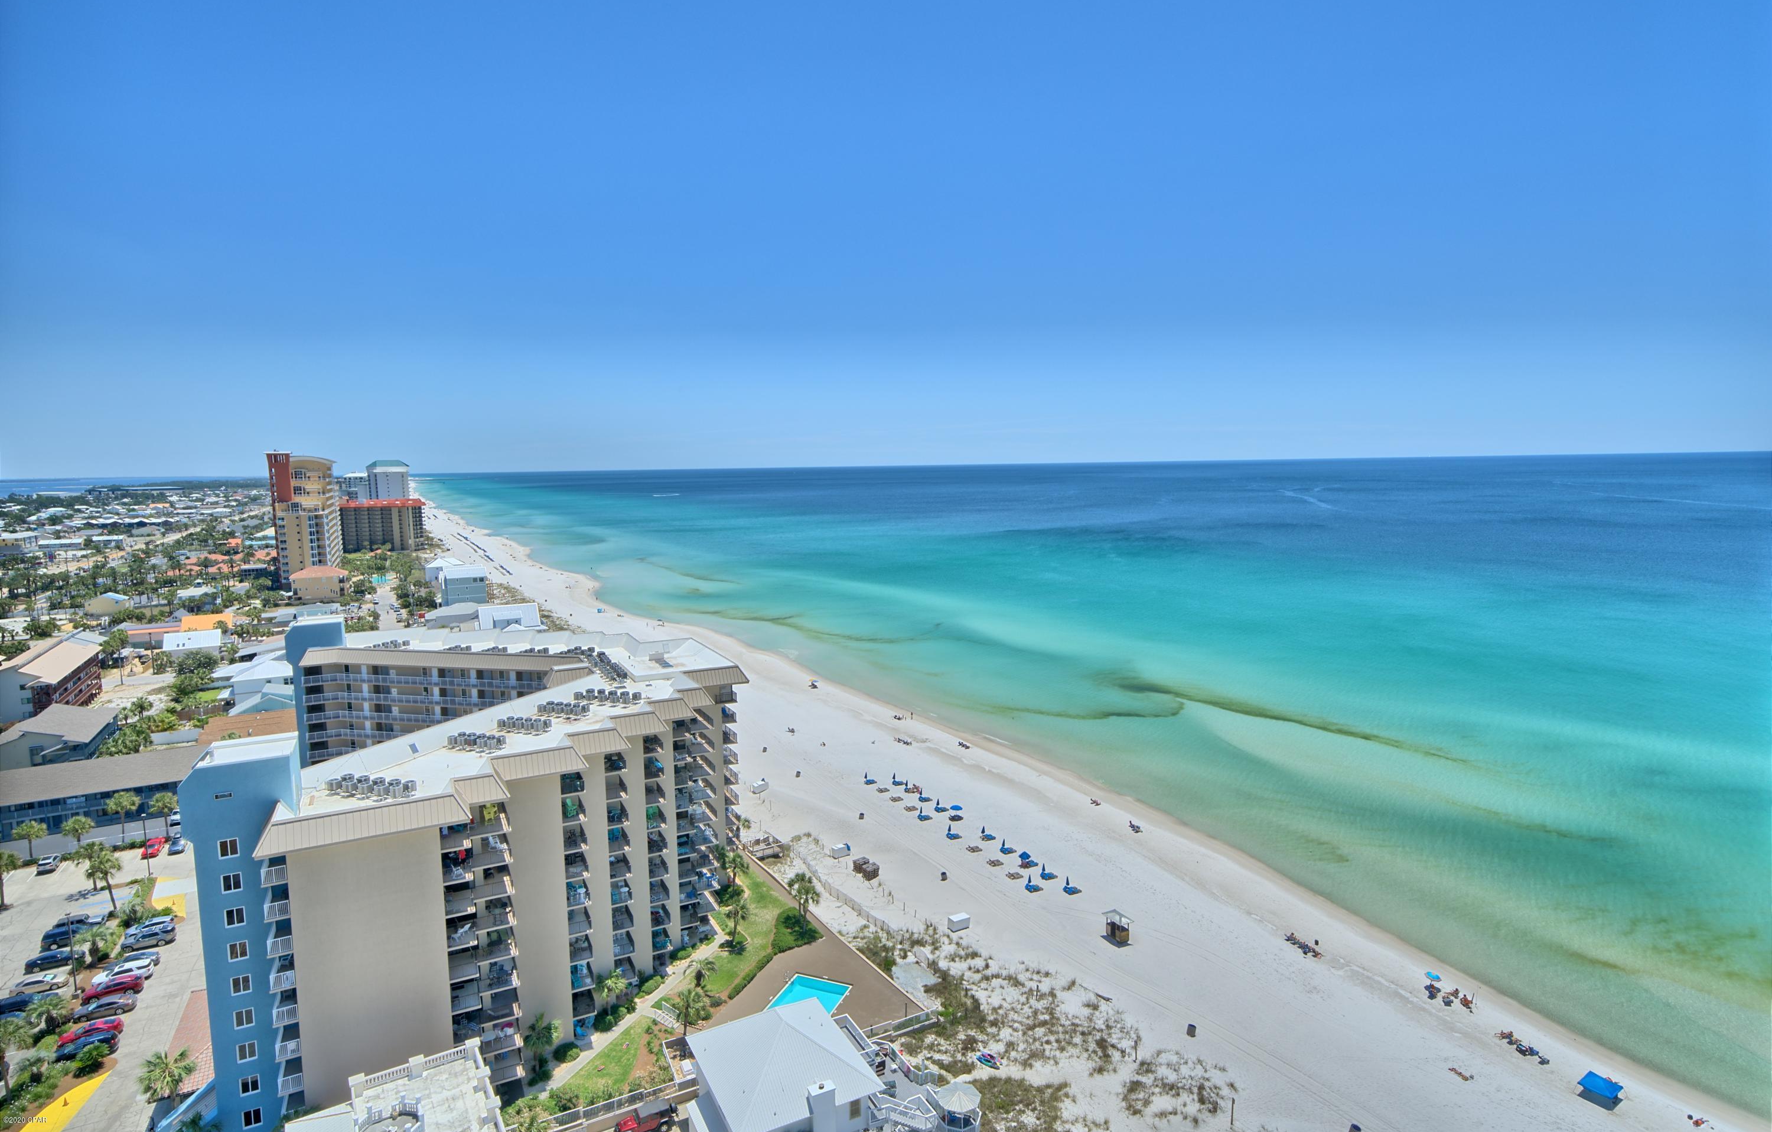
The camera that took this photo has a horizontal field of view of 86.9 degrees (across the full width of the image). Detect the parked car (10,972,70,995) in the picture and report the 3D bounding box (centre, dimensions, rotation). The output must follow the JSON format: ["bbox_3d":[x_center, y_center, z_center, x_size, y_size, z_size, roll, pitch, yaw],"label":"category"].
[{"bbox_3d":[-86.789,42.711,96.074,4.650,1.450,1.800,-4,7,-26],"label":"parked car"}]

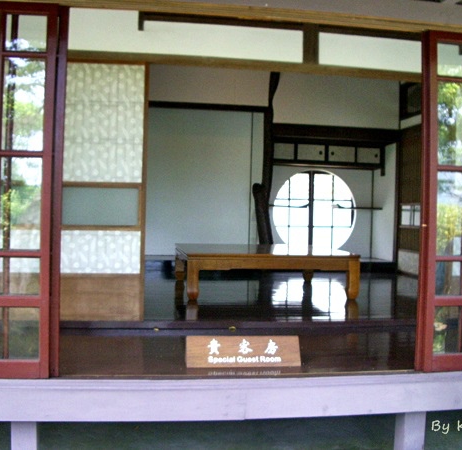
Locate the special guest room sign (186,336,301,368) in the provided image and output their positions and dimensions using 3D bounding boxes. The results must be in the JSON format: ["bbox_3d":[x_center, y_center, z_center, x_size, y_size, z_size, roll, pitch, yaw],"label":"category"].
[{"bbox_3d":[0.069,0.693,3.352,0.630,0.155,0.133,1,1,-9],"label":"special guest room sign"}]

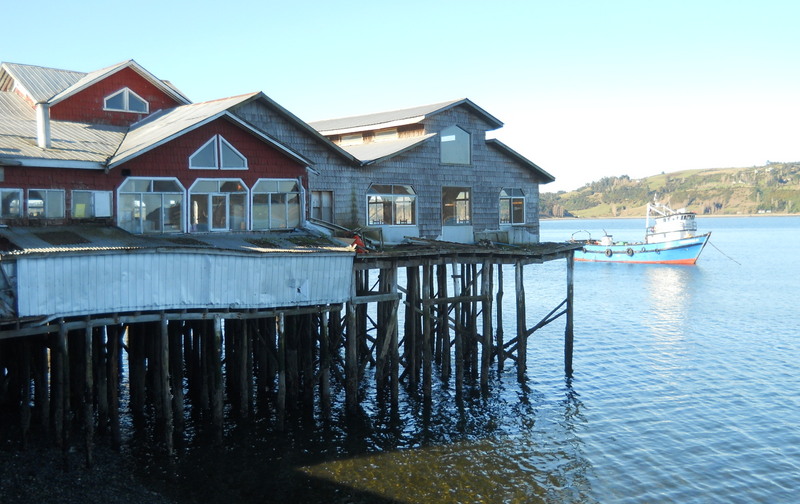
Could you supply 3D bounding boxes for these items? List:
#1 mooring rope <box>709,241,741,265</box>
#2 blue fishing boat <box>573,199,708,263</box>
[{"bbox_3d":[41.300,0.140,108.400,4.000,3.050,0.100,1,3,14],"label":"mooring rope"},{"bbox_3d":[32.700,-2.700,115.200,5.200,8.600,19.300,-2,4,-43],"label":"blue fishing boat"}]

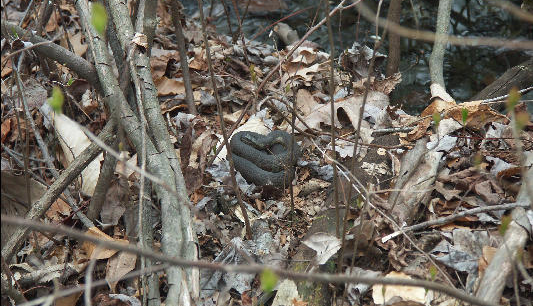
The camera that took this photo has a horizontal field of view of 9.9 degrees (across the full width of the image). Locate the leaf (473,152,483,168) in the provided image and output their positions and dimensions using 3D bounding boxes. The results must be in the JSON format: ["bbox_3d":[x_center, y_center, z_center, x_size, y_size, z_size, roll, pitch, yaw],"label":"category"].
[{"bbox_3d":[0.321,0.011,4.650,0.014,0.022,0.010,0,17,0],"label":"leaf"}]

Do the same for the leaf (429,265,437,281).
[{"bbox_3d":[0.239,0.173,4.400,0.011,0.021,0.010,0,17,0],"label":"leaf"}]

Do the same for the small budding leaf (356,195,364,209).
[{"bbox_3d":[0.146,0.077,4.750,0.011,0.019,0.009,0,17,0],"label":"small budding leaf"}]

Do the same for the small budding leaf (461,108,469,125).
[{"bbox_3d":[0.324,-0.059,5.000,0.011,0.027,0.010,0,17,0],"label":"small budding leaf"}]

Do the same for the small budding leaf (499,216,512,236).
[{"bbox_3d":[0.344,0.104,4.400,0.019,0.028,0.013,0,17,0],"label":"small budding leaf"}]

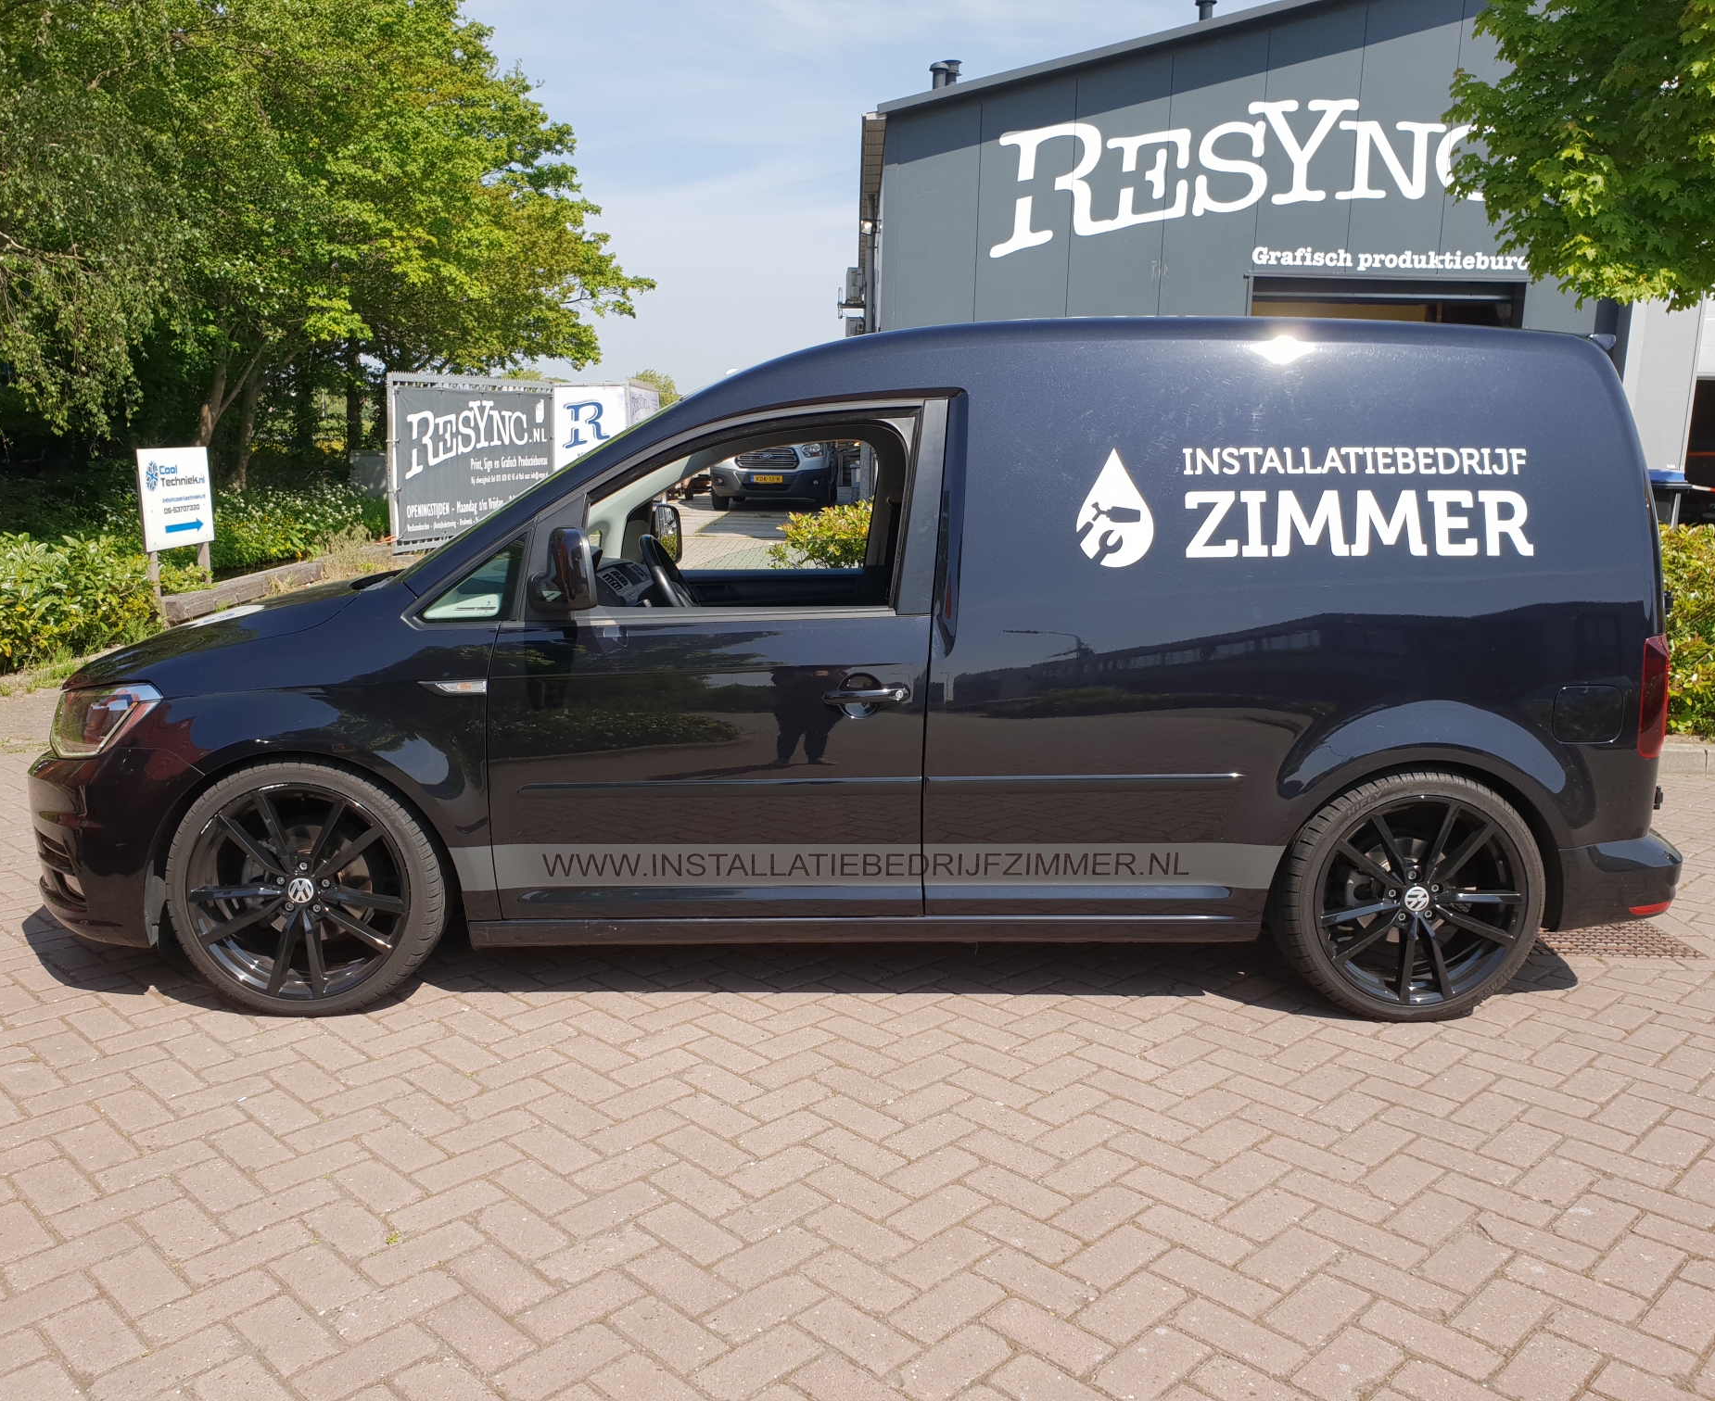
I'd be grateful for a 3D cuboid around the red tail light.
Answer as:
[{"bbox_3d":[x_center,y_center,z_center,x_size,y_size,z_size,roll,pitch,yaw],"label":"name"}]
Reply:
[{"bbox_3d":[1.897,-0.015,3.390,0.130,0.310,0.125,1,10,-2],"label":"red tail light"}]

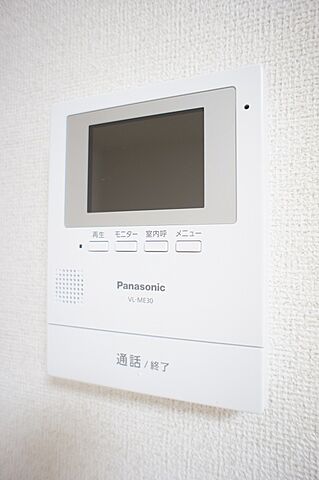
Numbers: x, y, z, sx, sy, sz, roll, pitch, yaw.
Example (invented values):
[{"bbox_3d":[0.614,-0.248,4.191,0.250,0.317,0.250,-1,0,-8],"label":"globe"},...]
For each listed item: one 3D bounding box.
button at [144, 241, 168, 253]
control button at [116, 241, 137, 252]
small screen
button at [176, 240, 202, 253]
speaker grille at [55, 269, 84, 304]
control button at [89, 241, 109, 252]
[{"bbox_3d":[-0.002,0.003,0.178,0.014,0.006,0.003,0,-2,21],"label":"button"},{"bbox_3d":[-0.019,0.004,0.185,0.015,0.006,0.003,0,-2,21],"label":"control button"},{"bbox_3d":[-0.010,-0.044,0.184,0.072,0.054,0.005,0,-2,21],"label":"small screen"},{"bbox_3d":[0.015,0.003,0.172,0.015,0.006,0.003,0,-2,21],"label":"button"},{"bbox_3d":[-0.056,0.029,0.198,0.020,0.020,0.002,0,-2,21],"label":"speaker grille"},{"bbox_3d":[-0.037,0.004,0.191,0.014,0.006,0.003,0,-2,21],"label":"control button"}]

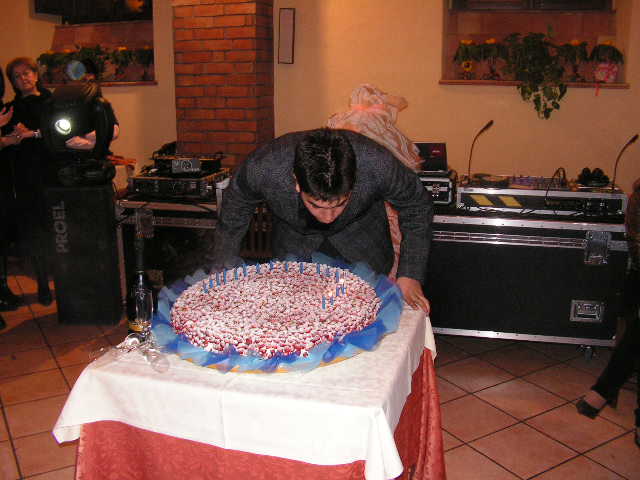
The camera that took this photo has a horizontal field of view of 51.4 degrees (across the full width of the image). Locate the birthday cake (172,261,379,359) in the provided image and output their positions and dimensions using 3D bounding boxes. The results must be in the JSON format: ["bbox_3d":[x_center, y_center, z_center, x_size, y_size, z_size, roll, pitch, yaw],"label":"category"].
[{"bbox_3d":[-0.136,0.201,2.068,0.640,0.100,0.640,0,13,0],"label":"birthday cake"}]

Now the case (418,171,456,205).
[{"bbox_3d":[0.695,-0.320,4.014,0.230,0.155,0.290,3,14,13],"label":"case"}]

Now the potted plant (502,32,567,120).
[{"bbox_3d":[1.464,-1.109,4.537,0.420,0.580,0.340,3,14,13],"label":"potted plant"}]

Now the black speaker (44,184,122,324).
[{"bbox_3d":[-1.444,0.071,4.181,0.380,0.850,0.360,-2,14,-9],"label":"black speaker"}]

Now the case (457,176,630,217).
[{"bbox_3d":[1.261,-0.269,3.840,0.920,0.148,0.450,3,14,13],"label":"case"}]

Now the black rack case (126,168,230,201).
[{"bbox_3d":[-0.891,-0.363,4.282,0.490,0.135,0.480,3,14,13],"label":"black rack case"}]

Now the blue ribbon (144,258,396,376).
[{"bbox_3d":[-0.133,0.202,2.071,0.770,0.115,0.770,0,13,0],"label":"blue ribbon"}]

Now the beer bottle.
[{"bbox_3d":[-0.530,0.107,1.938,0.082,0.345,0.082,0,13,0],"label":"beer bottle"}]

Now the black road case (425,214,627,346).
[{"bbox_3d":[1.063,0.180,3.816,1.160,0.750,0.630,3,14,13],"label":"black road case"}]

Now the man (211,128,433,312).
[{"bbox_3d":[0.010,0.272,2.398,0.730,1.300,0.800,2,14,8],"label":"man"}]

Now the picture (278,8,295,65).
[{"bbox_3d":[-0.241,-1.465,4.784,0.122,0.410,0.025,4,14,16],"label":"picture"}]

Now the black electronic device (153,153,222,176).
[{"bbox_3d":[-0.826,-0.509,4.339,0.440,0.120,0.300,3,14,13],"label":"black electronic device"}]

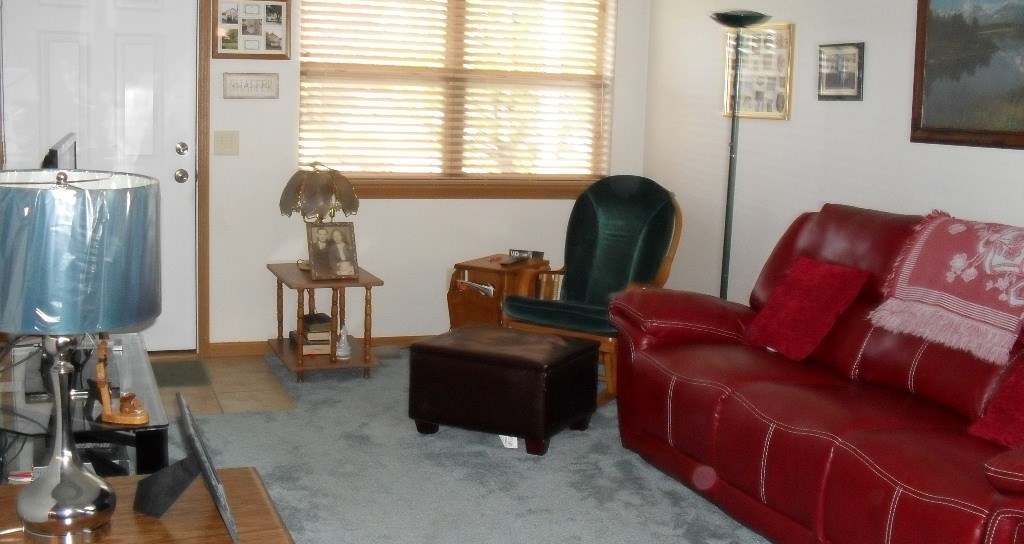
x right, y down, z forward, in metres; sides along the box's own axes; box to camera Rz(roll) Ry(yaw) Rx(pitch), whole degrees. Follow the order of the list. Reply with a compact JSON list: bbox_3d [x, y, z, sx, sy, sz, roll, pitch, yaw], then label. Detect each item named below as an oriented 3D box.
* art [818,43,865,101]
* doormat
[{"bbox_3d":[1.385,-0.843,4.385,0.020,0.240,0.295,-1,10,-20],"label":"art"},{"bbox_3d":[-1.855,0.505,5.014,0.720,0.012,0.450,-1,10,-20],"label":"doormat"}]

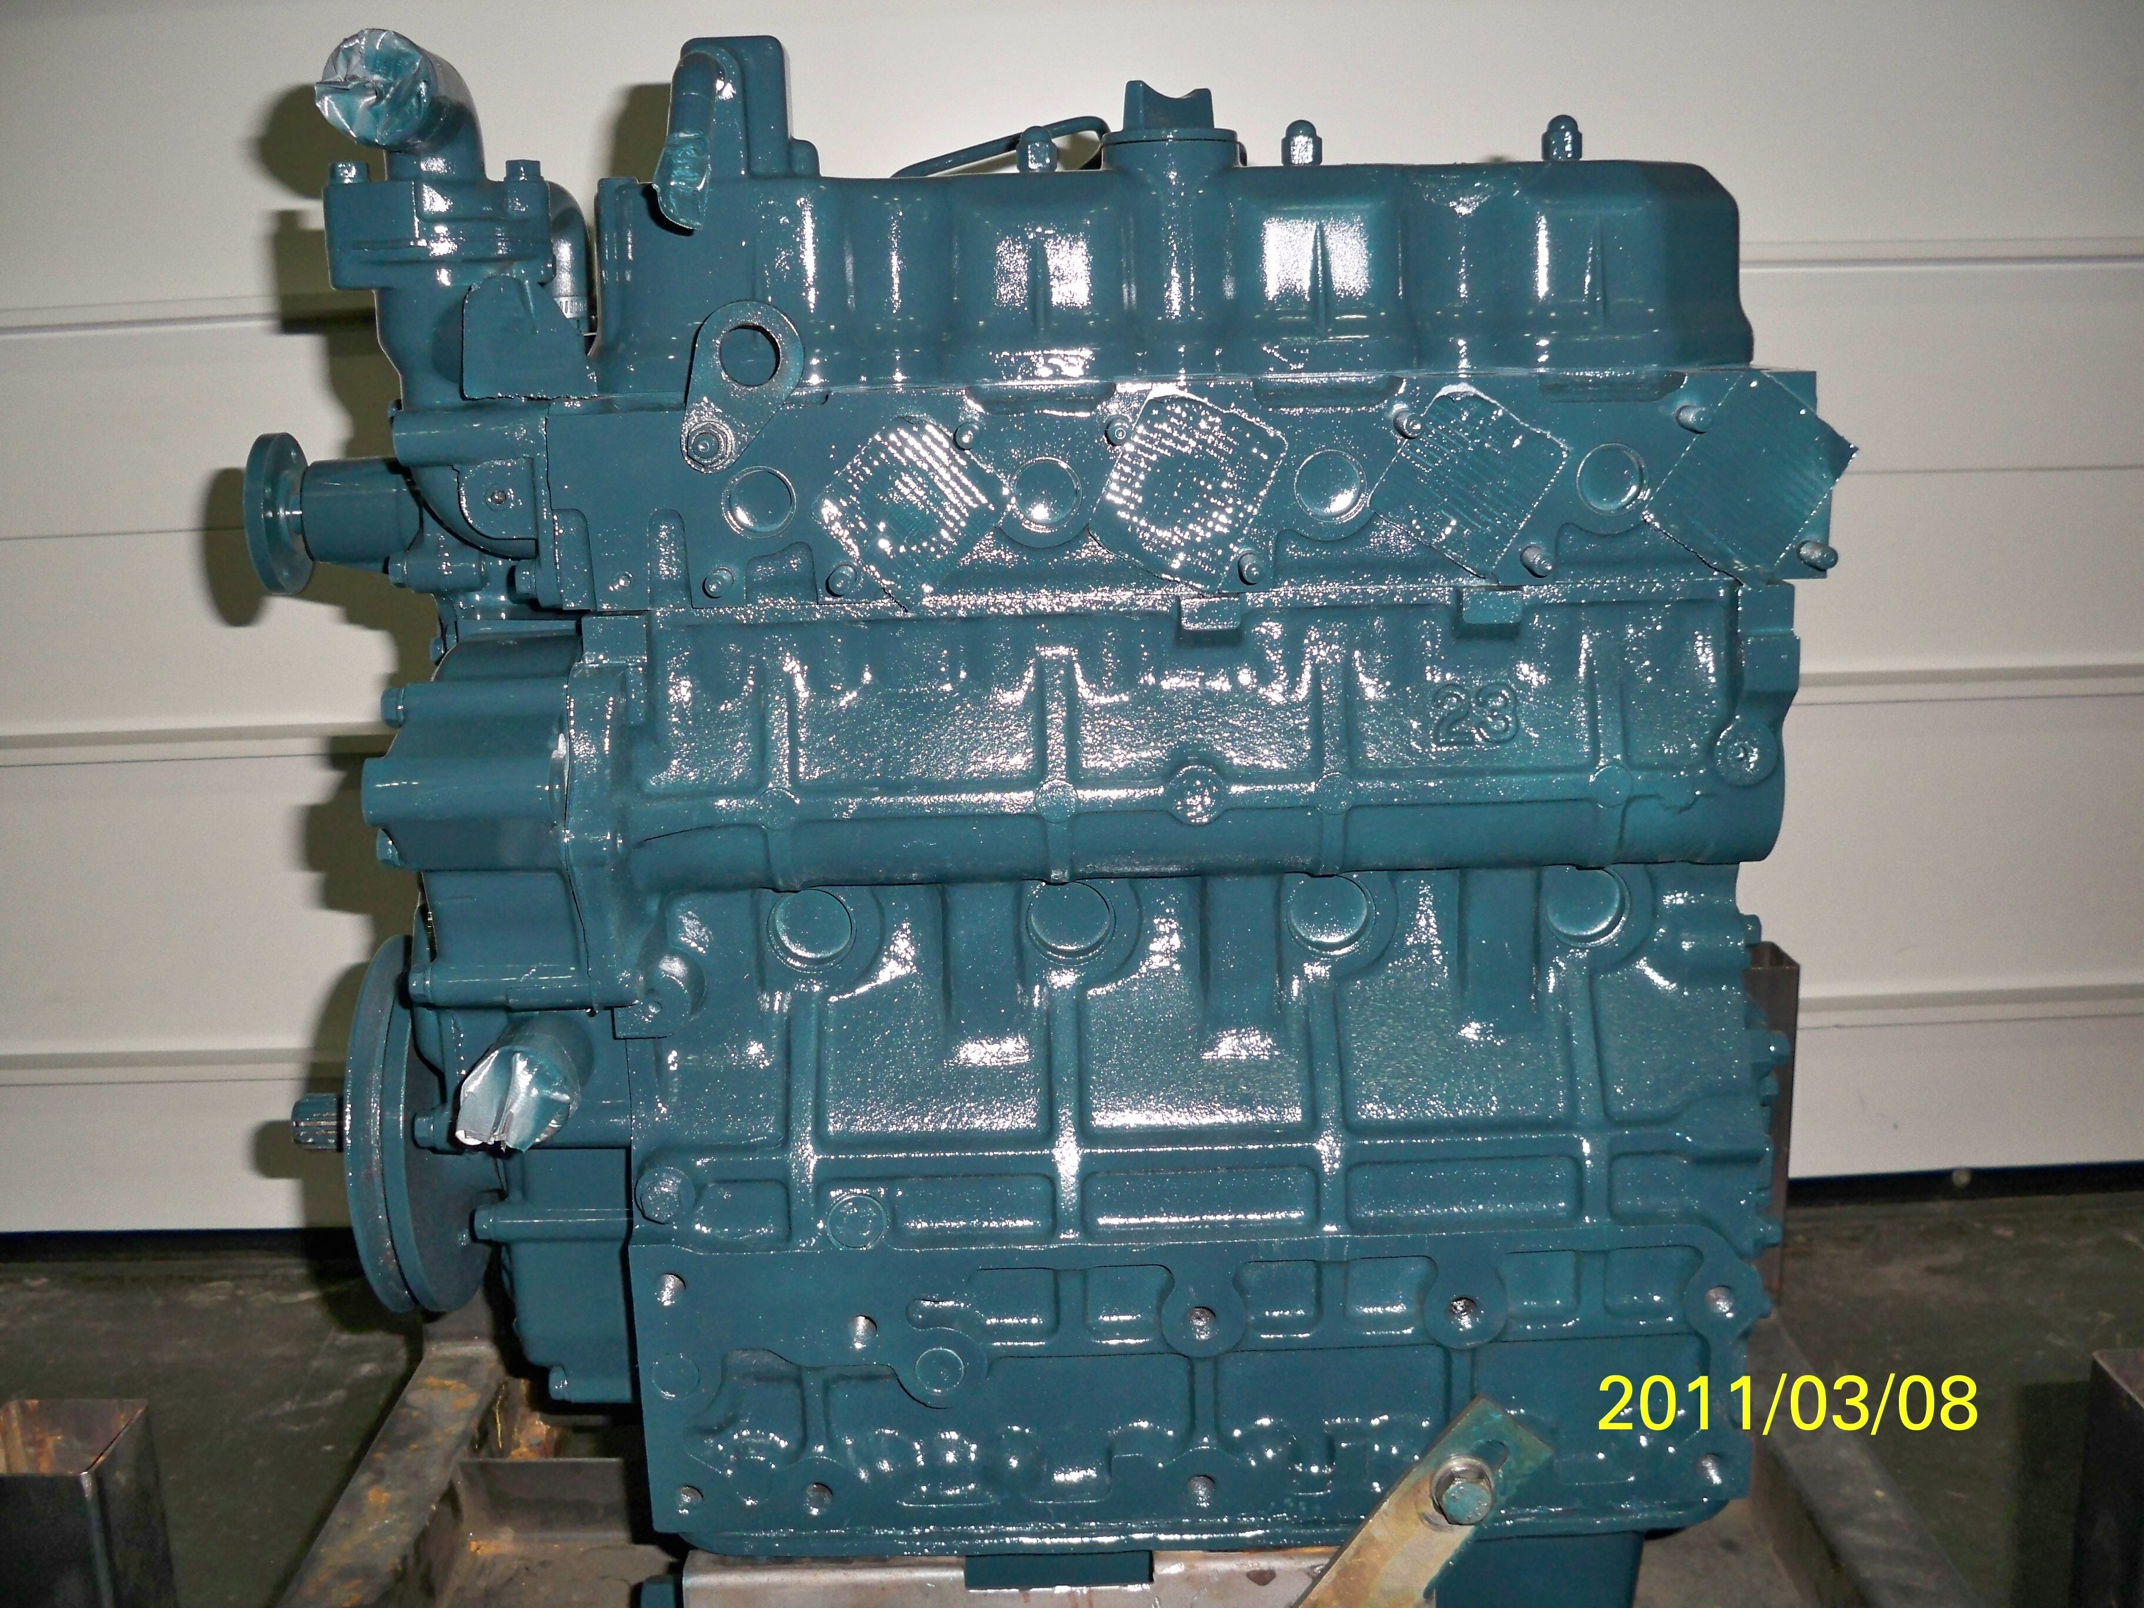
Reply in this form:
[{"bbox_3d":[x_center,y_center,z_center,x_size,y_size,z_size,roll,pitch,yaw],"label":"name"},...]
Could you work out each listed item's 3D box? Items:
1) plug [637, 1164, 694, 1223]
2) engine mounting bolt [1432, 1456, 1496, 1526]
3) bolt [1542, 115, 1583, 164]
[{"bbox_3d":[-0.148,0.141,0.786,0.021,0.021,0.008,-2,15,0],"label":"plug"},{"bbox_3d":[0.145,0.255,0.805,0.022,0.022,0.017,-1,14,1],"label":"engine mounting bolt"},{"bbox_3d":[0.177,-0.240,0.785,0.015,0.018,0.015,-1,14,1],"label":"bolt"}]

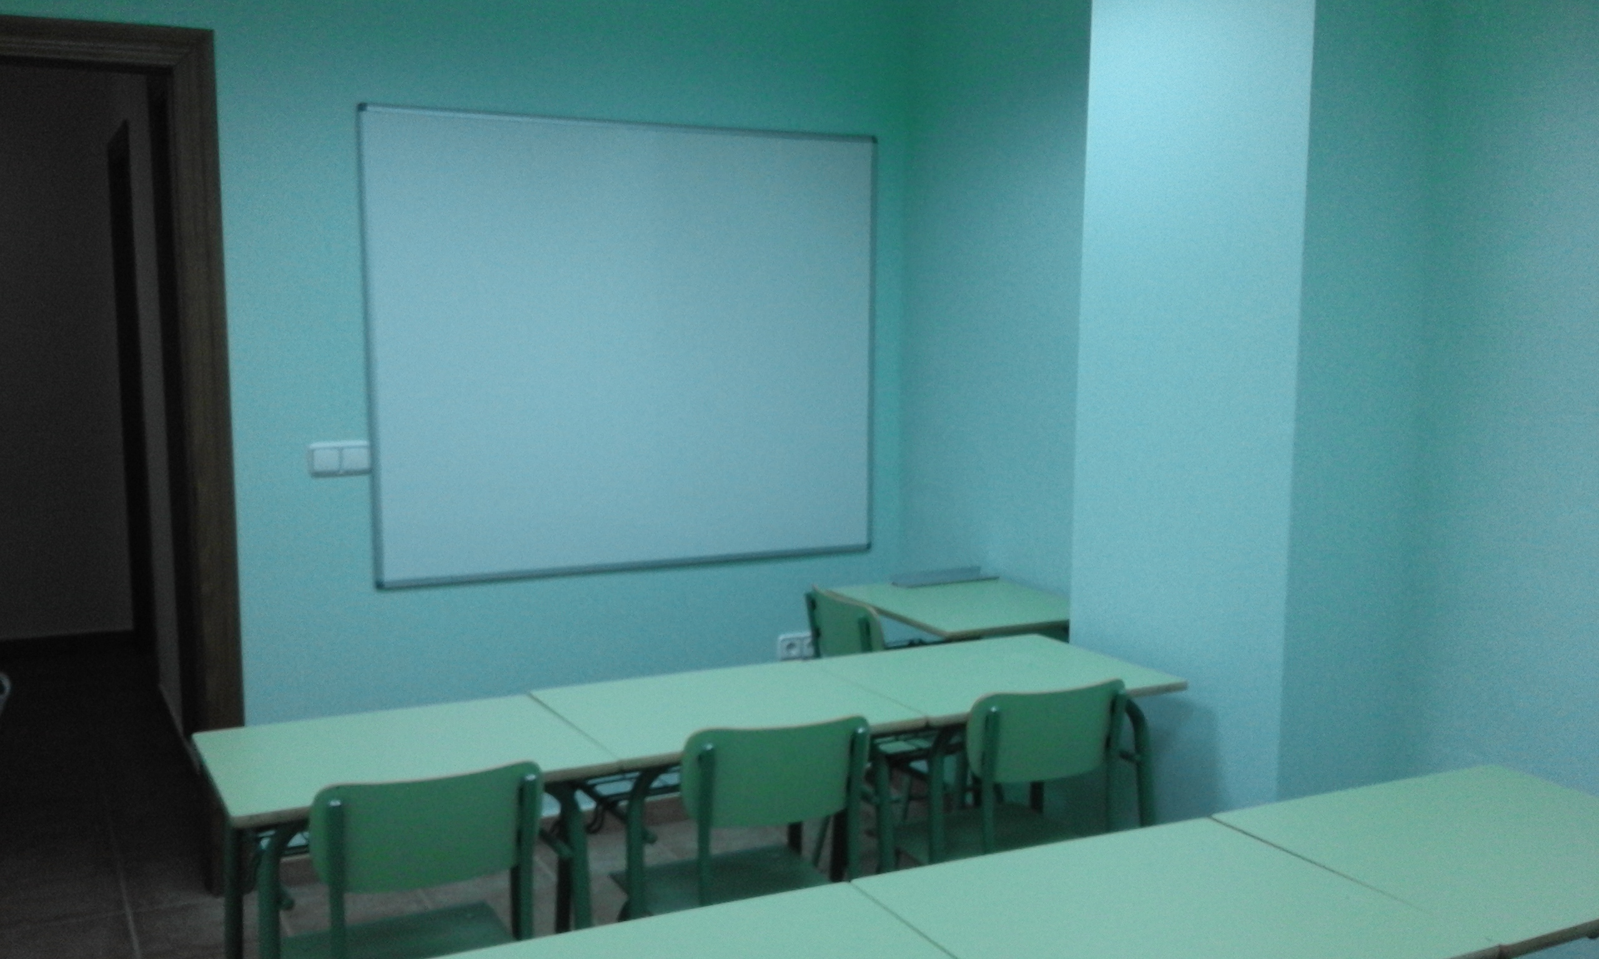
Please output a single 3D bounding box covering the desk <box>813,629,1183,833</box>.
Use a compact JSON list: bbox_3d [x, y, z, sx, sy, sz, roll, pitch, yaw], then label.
[{"bbox_3d":[0.398,0.775,2.827,0.600,0.755,0.485,-3,7,-24],"label":"desk"}]

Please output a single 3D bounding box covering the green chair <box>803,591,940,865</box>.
[{"bbox_3d":[0.289,0.682,3.388,0.480,0.810,0.385,-3,7,-24],"label":"green chair"}]

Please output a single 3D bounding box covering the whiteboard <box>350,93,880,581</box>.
[{"bbox_3d":[-0.442,-0.368,3.774,1.477,1.254,0.025,-3,7,-24],"label":"whiteboard"}]

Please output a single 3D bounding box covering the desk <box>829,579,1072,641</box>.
[{"bbox_3d":[0.438,0.694,3.463,0.510,0.770,0.585,-3,7,-24],"label":"desk"}]

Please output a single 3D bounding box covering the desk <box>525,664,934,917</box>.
[{"bbox_3d":[-0.143,0.802,2.572,0.600,0.755,0.485,-3,7,-24],"label":"desk"}]

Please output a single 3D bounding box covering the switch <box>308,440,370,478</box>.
[{"bbox_3d":[-1.191,-0.053,3.472,0.157,0.086,0.015,-3,7,-24],"label":"switch"}]

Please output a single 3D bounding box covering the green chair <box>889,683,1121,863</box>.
[{"bbox_3d":[0.364,0.770,2.625,0.380,0.810,0.480,-3,7,-25],"label":"green chair"}]

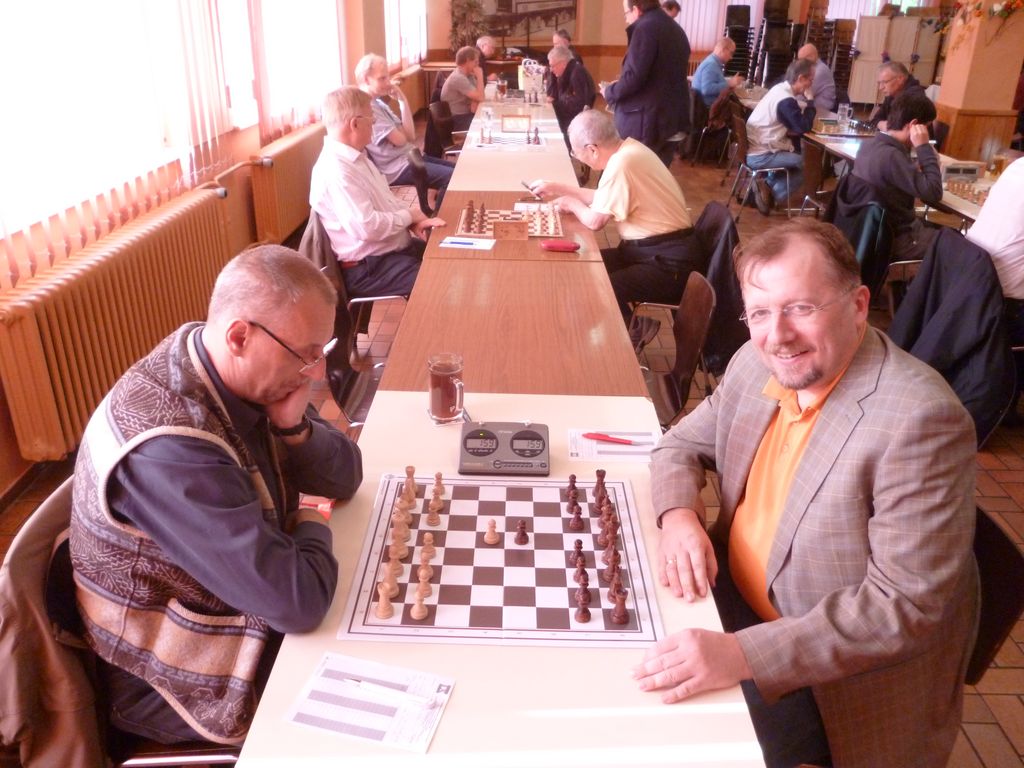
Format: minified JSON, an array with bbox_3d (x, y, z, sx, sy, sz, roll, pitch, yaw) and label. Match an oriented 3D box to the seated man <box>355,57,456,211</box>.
[{"bbox_3d":[-0.681,-1.615,5.848,0.820,1.320,0.540,4,25,6],"label":"seated man"}]

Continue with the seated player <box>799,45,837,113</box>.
[{"bbox_3d":[3.088,-2.867,8.774,0.660,1.310,0.520,2,25,0],"label":"seated player"}]

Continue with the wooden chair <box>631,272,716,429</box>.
[{"bbox_3d":[0.410,0.055,2.878,0.520,0.840,0.460,1,25,0],"label":"wooden chair"}]

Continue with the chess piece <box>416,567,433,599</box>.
[{"bbox_3d":[-0.150,0.340,1.421,0.028,0.044,0.028,2,25,0],"label":"chess piece"}]

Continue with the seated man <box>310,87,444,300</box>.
[{"bbox_3d":[-0.592,-0.693,3.875,0.660,1.310,0.540,0,25,-3],"label":"seated man"}]

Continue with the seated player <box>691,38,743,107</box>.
[{"bbox_3d":[2.357,-3.243,9.502,0.750,1.330,0.520,1,25,0],"label":"seated player"}]

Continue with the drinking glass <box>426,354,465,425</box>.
[{"bbox_3d":[-0.153,0.013,1.987,0.085,0.160,0.110,-15,30,-32],"label":"drinking glass"}]

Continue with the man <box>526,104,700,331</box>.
[{"bbox_3d":[0.493,-0.634,3.891,0.860,1.240,0.520,1,25,0],"label":"man"}]

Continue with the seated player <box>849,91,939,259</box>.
[{"bbox_3d":[2.148,-0.939,4.586,0.760,1.280,0.520,-1,25,-5],"label":"seated player"}]

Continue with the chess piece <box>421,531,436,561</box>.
[{"bbox_3d":[-0.153,0.295,1.517,0.028,0.045,0.028,2,25,0],"label":"chess piece"}]

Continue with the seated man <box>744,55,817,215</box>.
[{"bbox_3d":[2.257,-2.089,7.072,0.700,1.290,0.520,2,25,0],"label":"seated man"}]

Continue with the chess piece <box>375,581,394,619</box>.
[{"bbox_3d":[-0.211,0.357,1.369,0.031,0.054,0.031,2,25,0],"label":"chess piece"}]

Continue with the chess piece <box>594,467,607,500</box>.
[{"bbox_3d":[0.186,0.204,1.715,0.030,0.058,0.030,1,25,0],"label":"chess piece"}]

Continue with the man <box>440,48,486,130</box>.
[{"bbox_3d":[-0.476,-2.763,8.426,0.660,1.240,0.500,2,25,0],"label":"man"}]

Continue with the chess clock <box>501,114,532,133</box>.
[{"bbox_3d":[0.036,-2.015,6.412,0.212,0.123,0.060,2,25,0],"label":"chess clock"}]

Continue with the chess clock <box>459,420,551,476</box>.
[{"bbox_3d":[-0.015,0.145,1.827,0.195,0.061,0.122,2,25,0],"label":"chess clock"}]

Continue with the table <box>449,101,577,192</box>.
[{"bbox_3d":[0.021,-1.536,6.398,0.710,0.745,4.050,2,25,0],"label":"table"}]

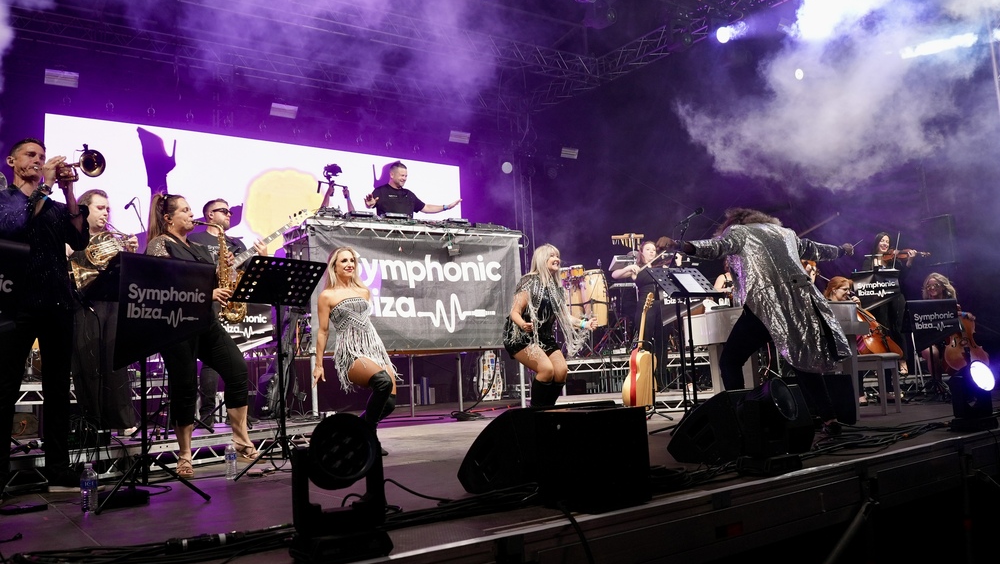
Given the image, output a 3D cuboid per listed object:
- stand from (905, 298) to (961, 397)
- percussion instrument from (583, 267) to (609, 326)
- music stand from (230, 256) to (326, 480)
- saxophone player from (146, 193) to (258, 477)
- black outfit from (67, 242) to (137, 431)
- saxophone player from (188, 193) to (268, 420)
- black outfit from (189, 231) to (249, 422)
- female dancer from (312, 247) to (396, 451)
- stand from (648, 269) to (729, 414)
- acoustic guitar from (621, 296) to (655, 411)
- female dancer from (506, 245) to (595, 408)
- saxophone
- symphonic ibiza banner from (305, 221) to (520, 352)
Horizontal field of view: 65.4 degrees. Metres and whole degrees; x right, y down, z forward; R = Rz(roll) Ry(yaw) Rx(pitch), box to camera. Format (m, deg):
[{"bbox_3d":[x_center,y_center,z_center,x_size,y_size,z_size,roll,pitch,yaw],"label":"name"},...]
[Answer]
[{"bbox_3d":[4.397,0.663,7.969,0.520,0.980,0.440,-4,-6,8],"label":"stand"},{"bbox_3d":[1.184,0.197,9.600,0.350,0.720,0.350,-2,-6,0],"label":"percussion instrument"},{"bbox_3d":[-1.359,0.498,4.842,0.550,1.277,0.550,2,-7,-37],"label":"music stand"},{"bbox_3d":[-1.831,0.306,4.790,0.550,1.688,0.580,-6,-6,29],"label":"saxophone player"},{"bbox_3d":[-2.922,0.401,5.720,0.360,1.460,0.460,-6,-7,30],"label":"black outfit"},{"bbox_3d":[-2.139,0.222,6.049,0.570,1.770,0.440,2,-8,-43],"label":"saxophone player"},{"bbox_3d":[-2.181,0.330,6.050,0.490,1.480,0.340,2,-8,-43],"label":"black outfit"},{"bbox_3d":[-1.009,0.470,5.399,0.520,1.411,0.550,2,-7,-37],"label":"female dancer"},{"bbox_3d":[1.443,0.488,5.920,0.520,1.210,0.470,0,-7,-28],"label":"stand"},{"bbox_3d":[1.277,0.616,6.900,0.130,1.030,0.390,7,2,43],"label":"acoustic guitar"},{"bbox_3d":[0.393,0.451,6.056,0.650,1.460,0.620,-7,-7,41],"label":"female dancer"},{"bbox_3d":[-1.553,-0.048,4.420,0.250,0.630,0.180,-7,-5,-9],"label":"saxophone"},{"bbox_3d":[-0.760,0.077,7.531,2.380,1.170,0.060,2,-7,-37],"label":"symphonic ibiza banner"}]

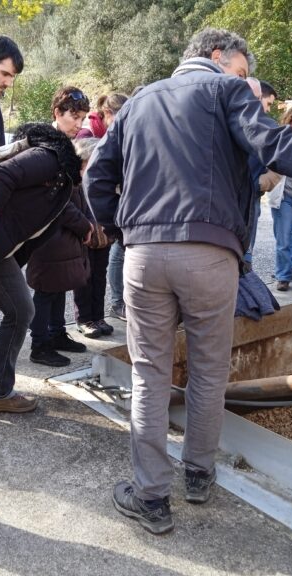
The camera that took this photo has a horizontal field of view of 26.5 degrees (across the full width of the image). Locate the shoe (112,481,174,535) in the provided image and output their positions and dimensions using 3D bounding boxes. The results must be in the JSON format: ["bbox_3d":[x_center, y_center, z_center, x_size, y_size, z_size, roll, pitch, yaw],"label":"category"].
[{"bbox_3d":[-0.023,0.770,2.278,0.110,0.120,0.295,-11,17,-39],"label":"shoe"}]

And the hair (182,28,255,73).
[{"bbox_3d":[0.237,-0.789,2.090,0.220,0.170,0.180,18,10,-12],"label":"hair"}]

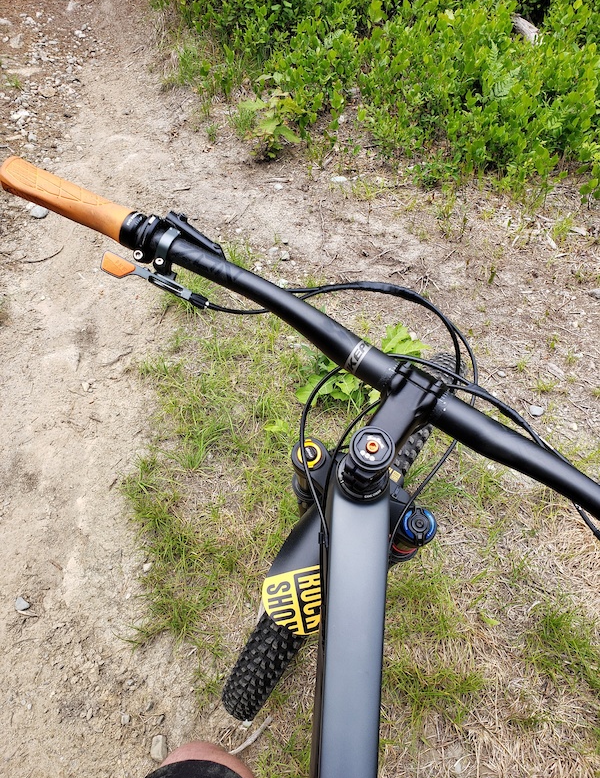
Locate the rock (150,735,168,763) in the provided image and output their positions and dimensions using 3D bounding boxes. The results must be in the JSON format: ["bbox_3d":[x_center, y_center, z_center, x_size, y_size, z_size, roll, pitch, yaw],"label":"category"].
[{"bbox_3d":[-0.281,0.721,1.203,0.033,0.023,0.049,-5,46,-6],"label":"rock"}]

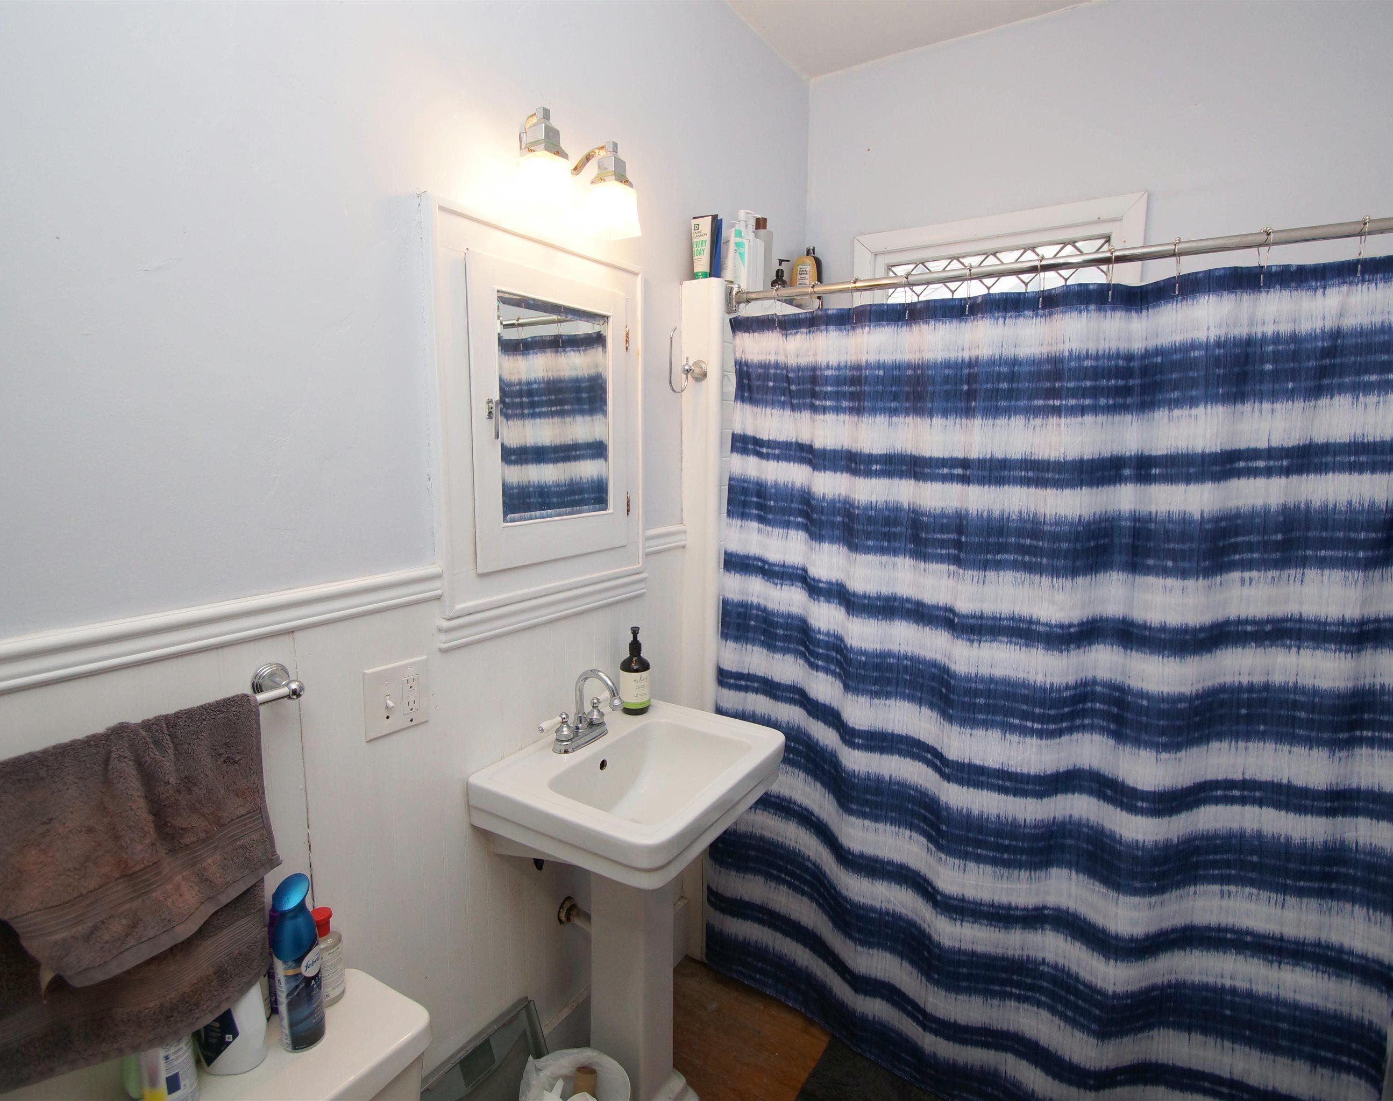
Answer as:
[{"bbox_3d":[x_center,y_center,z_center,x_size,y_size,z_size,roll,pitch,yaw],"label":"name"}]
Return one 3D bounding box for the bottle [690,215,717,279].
[{"bbox_3d":[0.023,-0.754,1.740,0.061,0.160,0.045,2,9,10],"label":"bottle"}]

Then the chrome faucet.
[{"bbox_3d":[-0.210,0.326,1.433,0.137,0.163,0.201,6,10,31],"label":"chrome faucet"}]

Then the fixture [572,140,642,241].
[{"bbox_3d":[-0.175,-0.684,1.305,0.132,0.160,0.083,6,10,31],"label":"fixture"}]

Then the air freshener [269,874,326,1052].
[{"bbox_3d":[-0.532,0.548,0.924,0.055,0.238,0.053,0,9,-3],"label":"air freshener"}]

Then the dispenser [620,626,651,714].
[{"bbox_3d":[-0.143,0.278,1.617,0.071,0.204,0.071,-3,10,-21],"label":"dispenser"}]

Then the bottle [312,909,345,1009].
[{"bbox_3d":[-0.545,0.590,1.009,0.049,0.127,0.052,6,10,31],"label":"bottle"}]

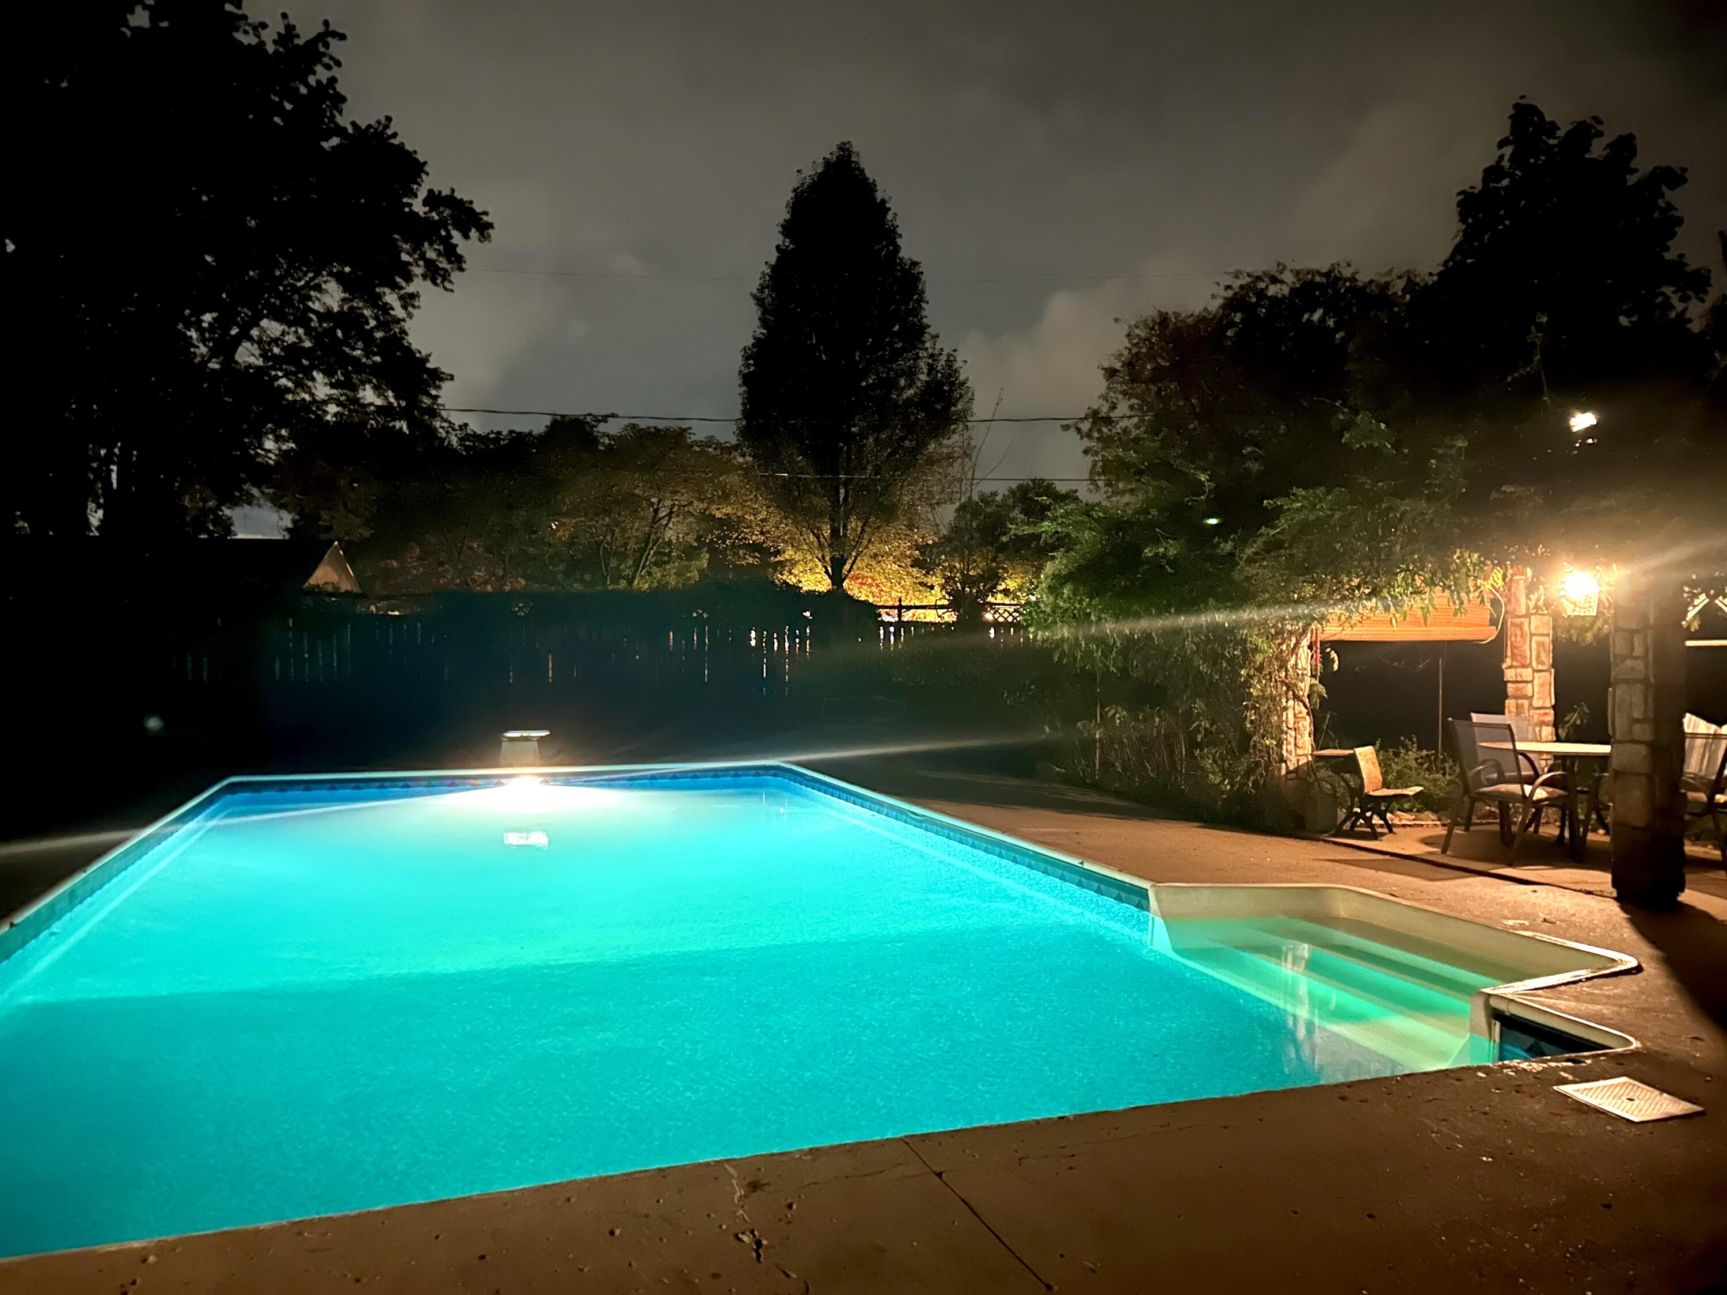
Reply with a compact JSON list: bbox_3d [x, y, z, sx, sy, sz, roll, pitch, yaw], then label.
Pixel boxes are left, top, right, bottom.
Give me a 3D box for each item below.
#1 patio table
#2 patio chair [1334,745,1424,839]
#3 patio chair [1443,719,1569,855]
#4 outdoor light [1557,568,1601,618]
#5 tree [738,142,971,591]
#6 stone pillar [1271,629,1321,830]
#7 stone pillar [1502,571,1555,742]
[{"bbox_3d":[5.013,1.077,9.311,1.080,0.730,1.080,0,0,-19],"label":"patio table"},{"bbox_3d":[4.052,1.108,10.165,0.500,0.670,0.470,0,0,33],"label":"patio chair"},{"bbox_3d":[4.452,0.979,8.943,0.670,0.930,0.600,0,0,-19],"label":"patio chair"},{"bbox_3d":[5.126,-0.389,9.292,0.280,0.340,0.280,0,0,29],"label":"outdoor light"},{"bbox_3d":[-0.297,-3.517,21.993,4.000,9.900,4.000,0,0,0],"label":"tree"},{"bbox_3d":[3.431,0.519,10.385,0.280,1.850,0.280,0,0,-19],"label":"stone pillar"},{"bbox_3d":[5.377,0.398,10.473,0.280,2.080,0.280,0,0,-19],"label":"stone pillar"}]

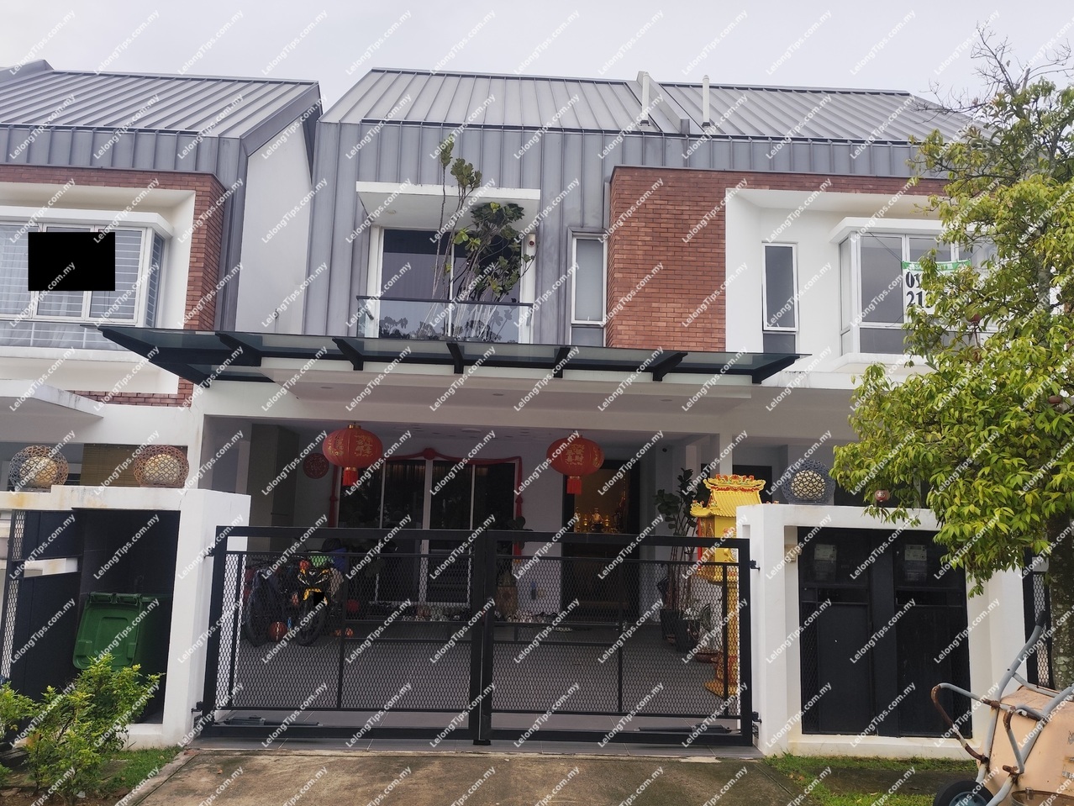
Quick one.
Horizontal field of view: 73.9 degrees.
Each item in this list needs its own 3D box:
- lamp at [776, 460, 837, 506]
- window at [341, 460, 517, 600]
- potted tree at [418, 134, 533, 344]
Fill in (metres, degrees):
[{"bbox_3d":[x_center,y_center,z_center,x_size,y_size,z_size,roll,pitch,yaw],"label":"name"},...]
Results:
[{"bbox_3d":[2.107,0.621,5.561,0.410,0.352,0.410,2,-9,-2],"label":"lamp"},{"bbox_3d":[-1.699,1.961,10.864,2.740,2.190,0.130,2,-9,-2],"label":"window"},{"bbox_3d":[-0.976,-2.562,11.625,1.770,3.470,1.300,2,-9,-2],"label":"potted tree"}]

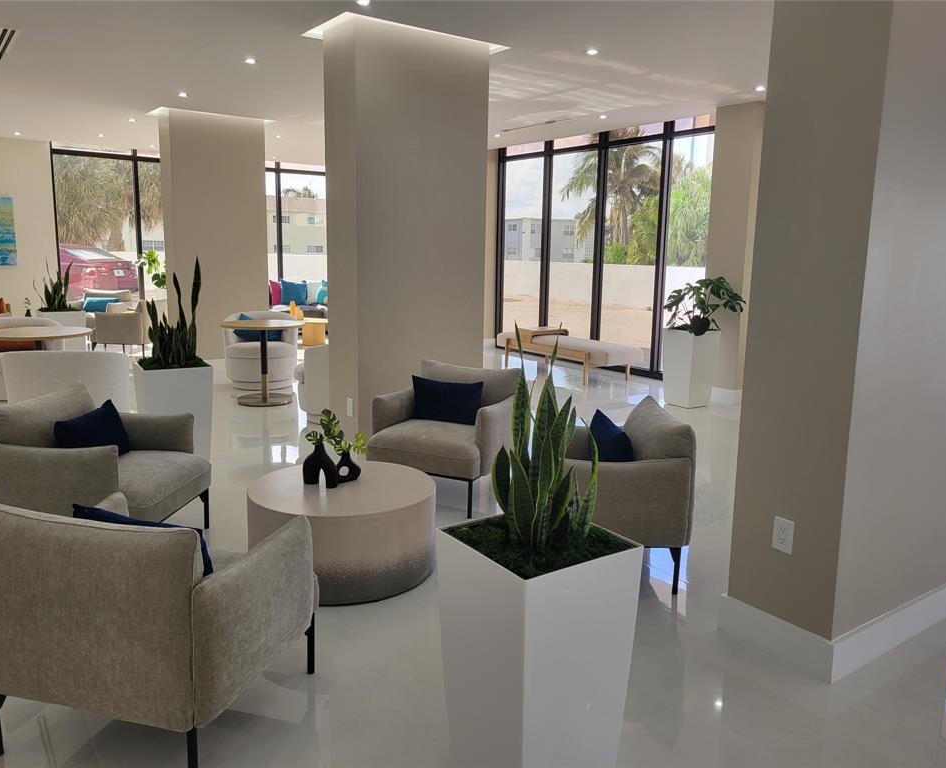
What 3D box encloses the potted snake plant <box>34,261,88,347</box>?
[{"bbox_3d":[-4.276,-0.603,7.967,0.410,1.230,0.410,-6,12,-36],"label":"potted snake plant"}]

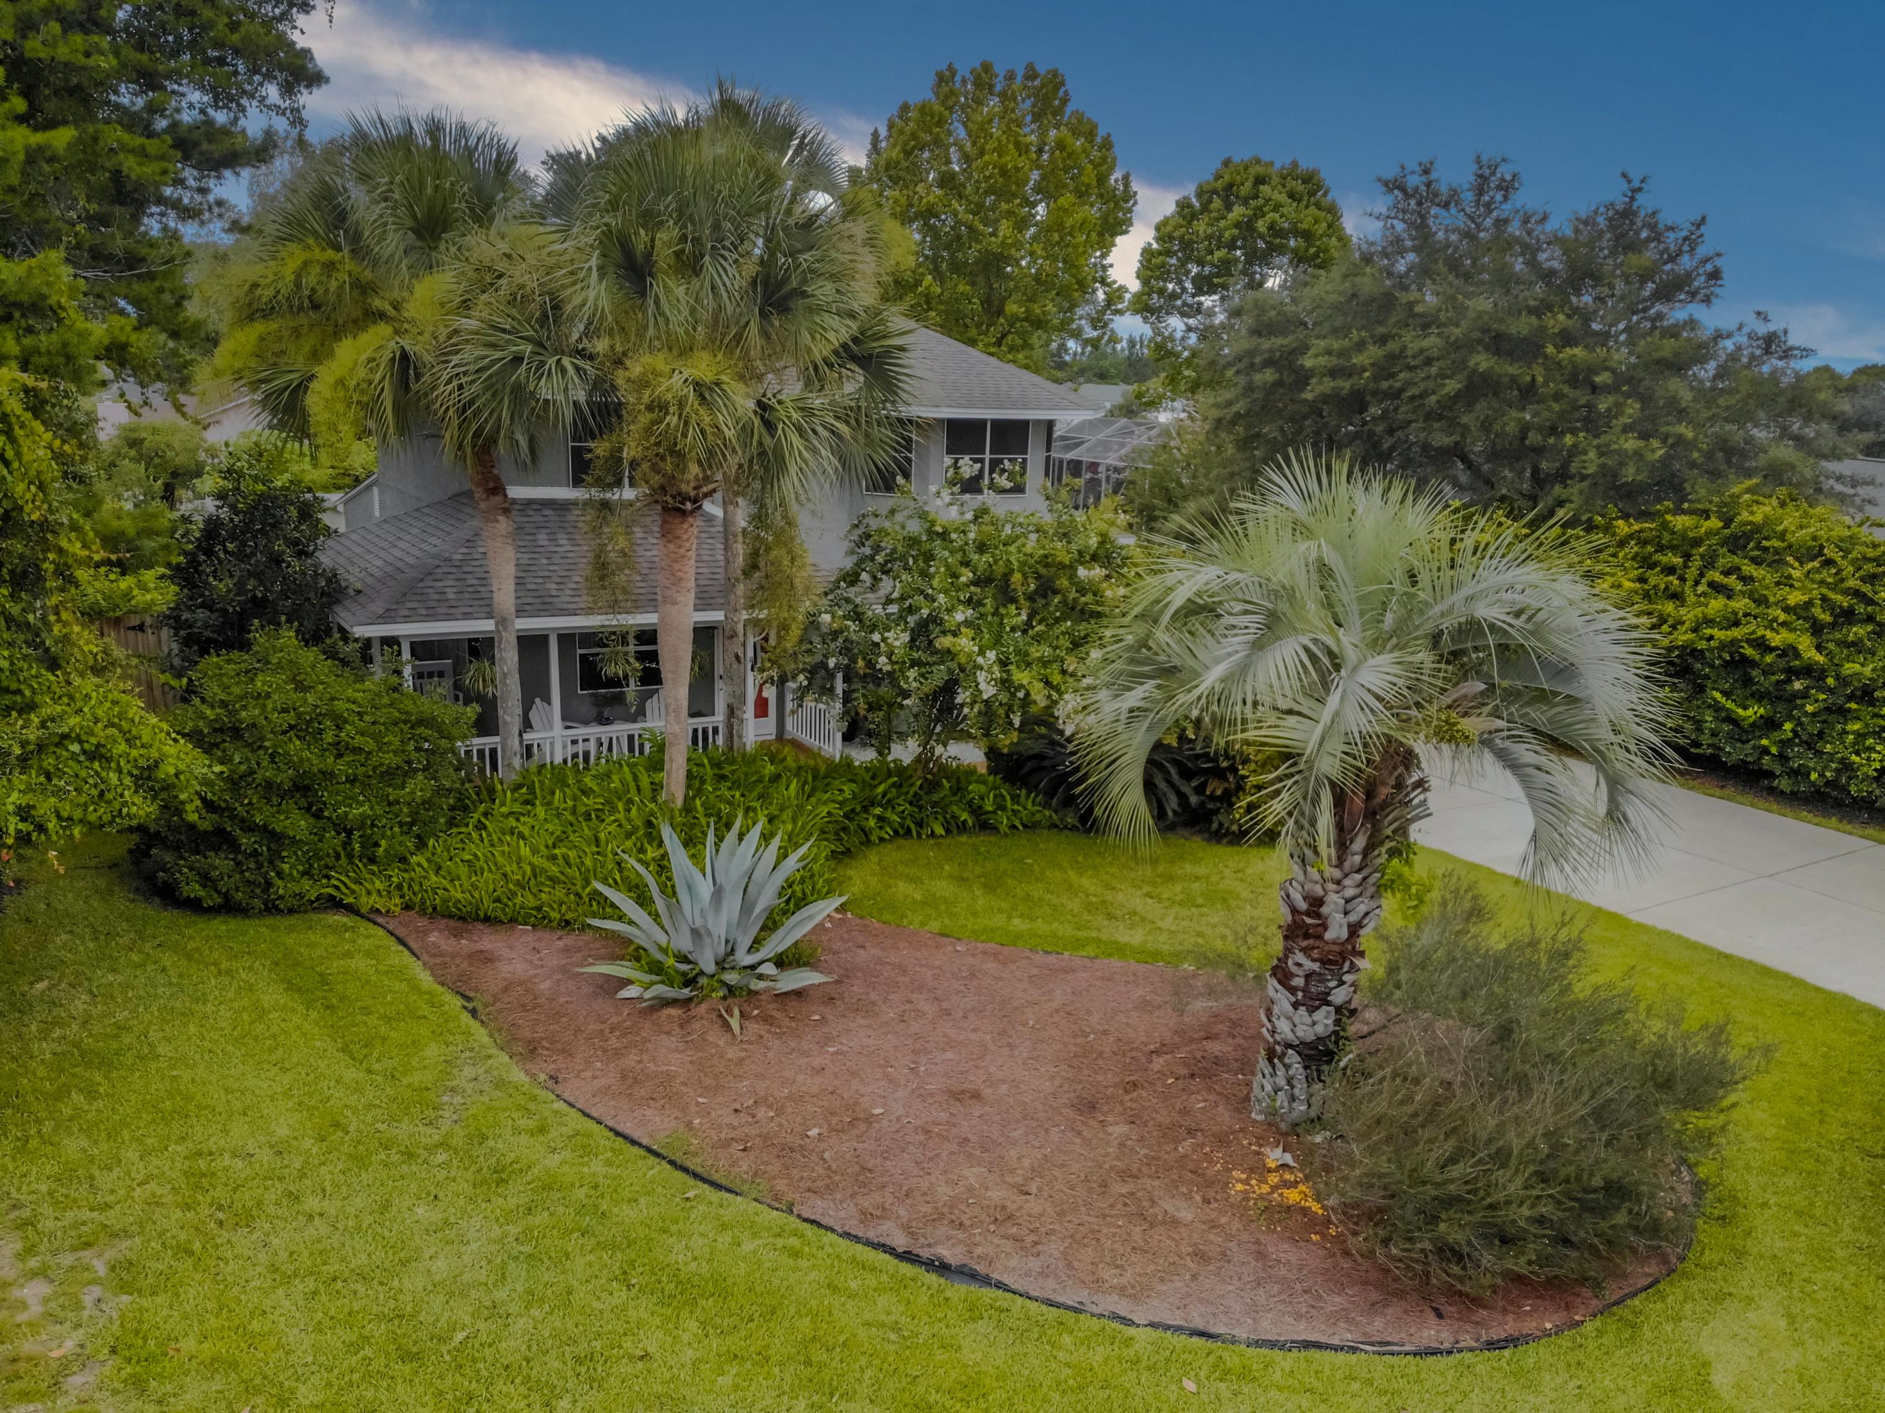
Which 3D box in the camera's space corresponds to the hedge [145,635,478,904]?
[{"bbox_3d":[-7.386,0.586,15.367,3.700,2.920,3.120,2,14,0],"label":"hedge"}]

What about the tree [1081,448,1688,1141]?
[{"bbox_3d":[3.389,0.731,10.793,4.780,5.560,4.580,2,14,0],"label":"tree"}]

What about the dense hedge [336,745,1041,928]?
[{"bbox_3d":[-3.042,1.397,16.977,9.070,0.880,4.290,-7,16,-31],"label":"dense hedge"}]

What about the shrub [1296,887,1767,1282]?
[{"bbox_3d":[4.251,2.586,9.785,3.020,2.500,2.730,2,14,0],"label":"shrub"}]

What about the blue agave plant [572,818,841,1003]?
[{"bbox_3d":[-2.343,1.999,13.362,2.580,1.480,2.440,2,14,0],"label":"blue agave plant"}]

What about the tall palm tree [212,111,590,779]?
[{"bbox_3d":[-6.920,-2.987,17.097,4.920,9.070,4.680,2,14,0],"label":"tall palm tree"}]

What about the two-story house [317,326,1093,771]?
[{"bbox_3d":[-4.936,-3.727,23.661,12.290,7.510,10.720,-7,16,-31],"label":"two-story house"}]

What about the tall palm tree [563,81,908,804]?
[{"bbox_3d":[-2.680,-2.864,16.789,4.340,9.260,4.290,2,14,0],"label":"tall palm tree"}]

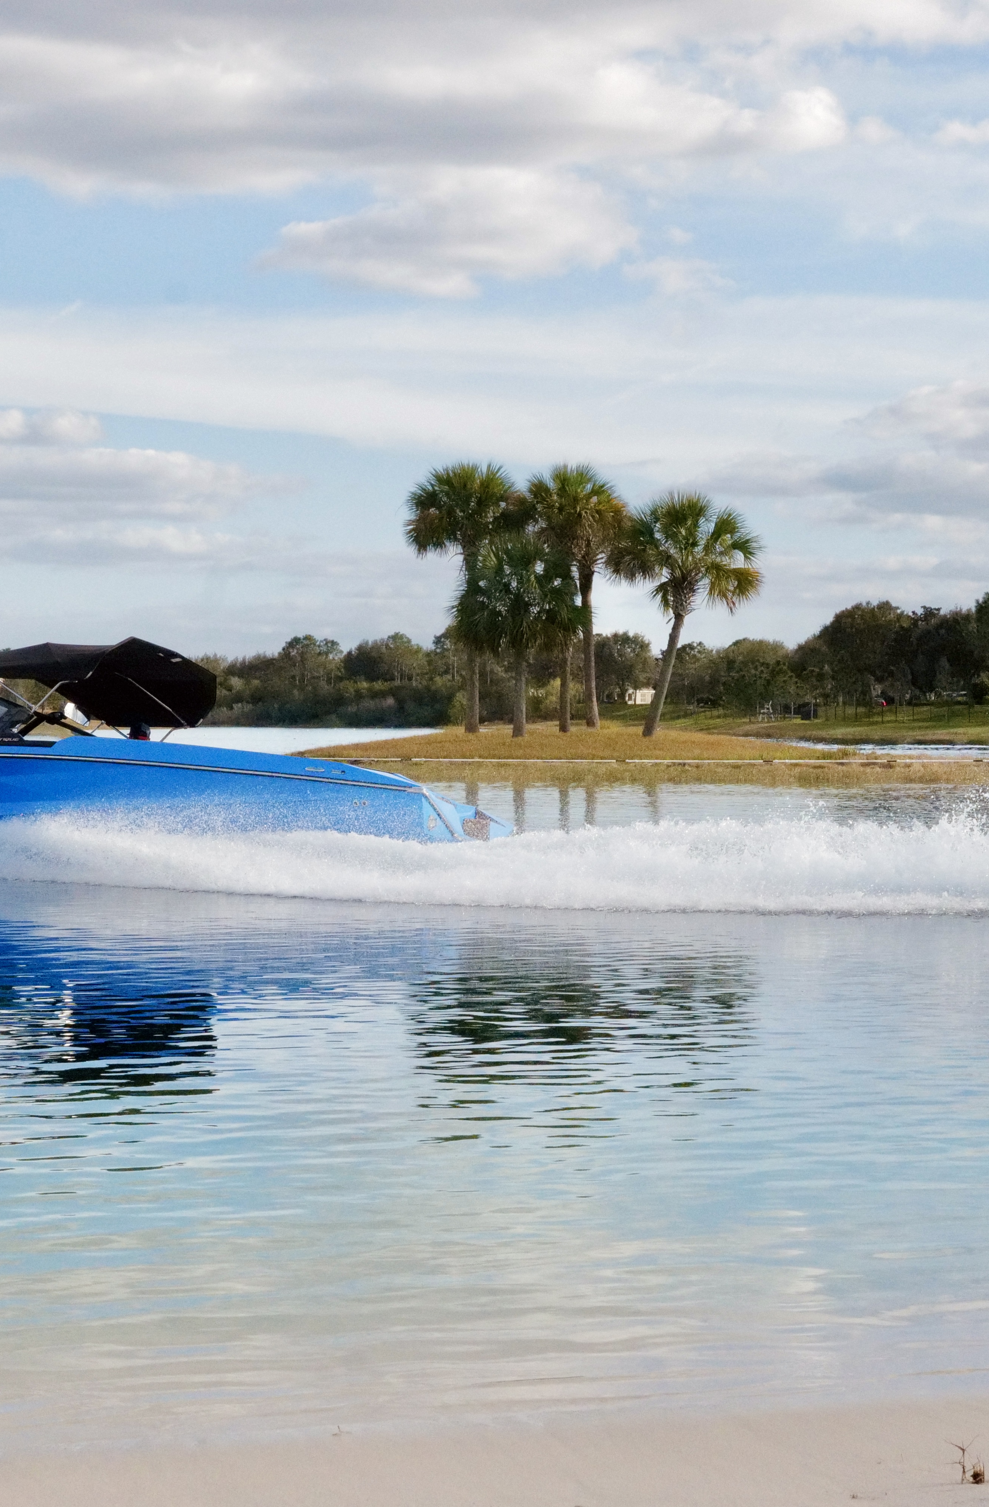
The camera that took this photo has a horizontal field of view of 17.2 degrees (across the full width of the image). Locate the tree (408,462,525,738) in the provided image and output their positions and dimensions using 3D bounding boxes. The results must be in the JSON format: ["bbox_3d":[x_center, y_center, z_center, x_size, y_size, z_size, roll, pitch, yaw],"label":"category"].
[{"bbox_3d":[-0.729,-4.143,87.000,3.170,7.180,3.100,0,1,0],"label":"tree"}]

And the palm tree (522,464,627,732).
[{"bbox_3d":[2.215,-4.238,89.000,2.910,7.250,2.850,0,1,0],"label":"palm tree"}]

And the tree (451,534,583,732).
[{"bbox_3d":[0.636,-3.046,84.000,3.370,5.220,3.310,0,1,0],"label":"tree"}]

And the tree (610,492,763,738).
[{"bbox_3d":[5.012,-3.611,85.000,3.960,6.330,3.880,0,1,0],"label":"tree"}]

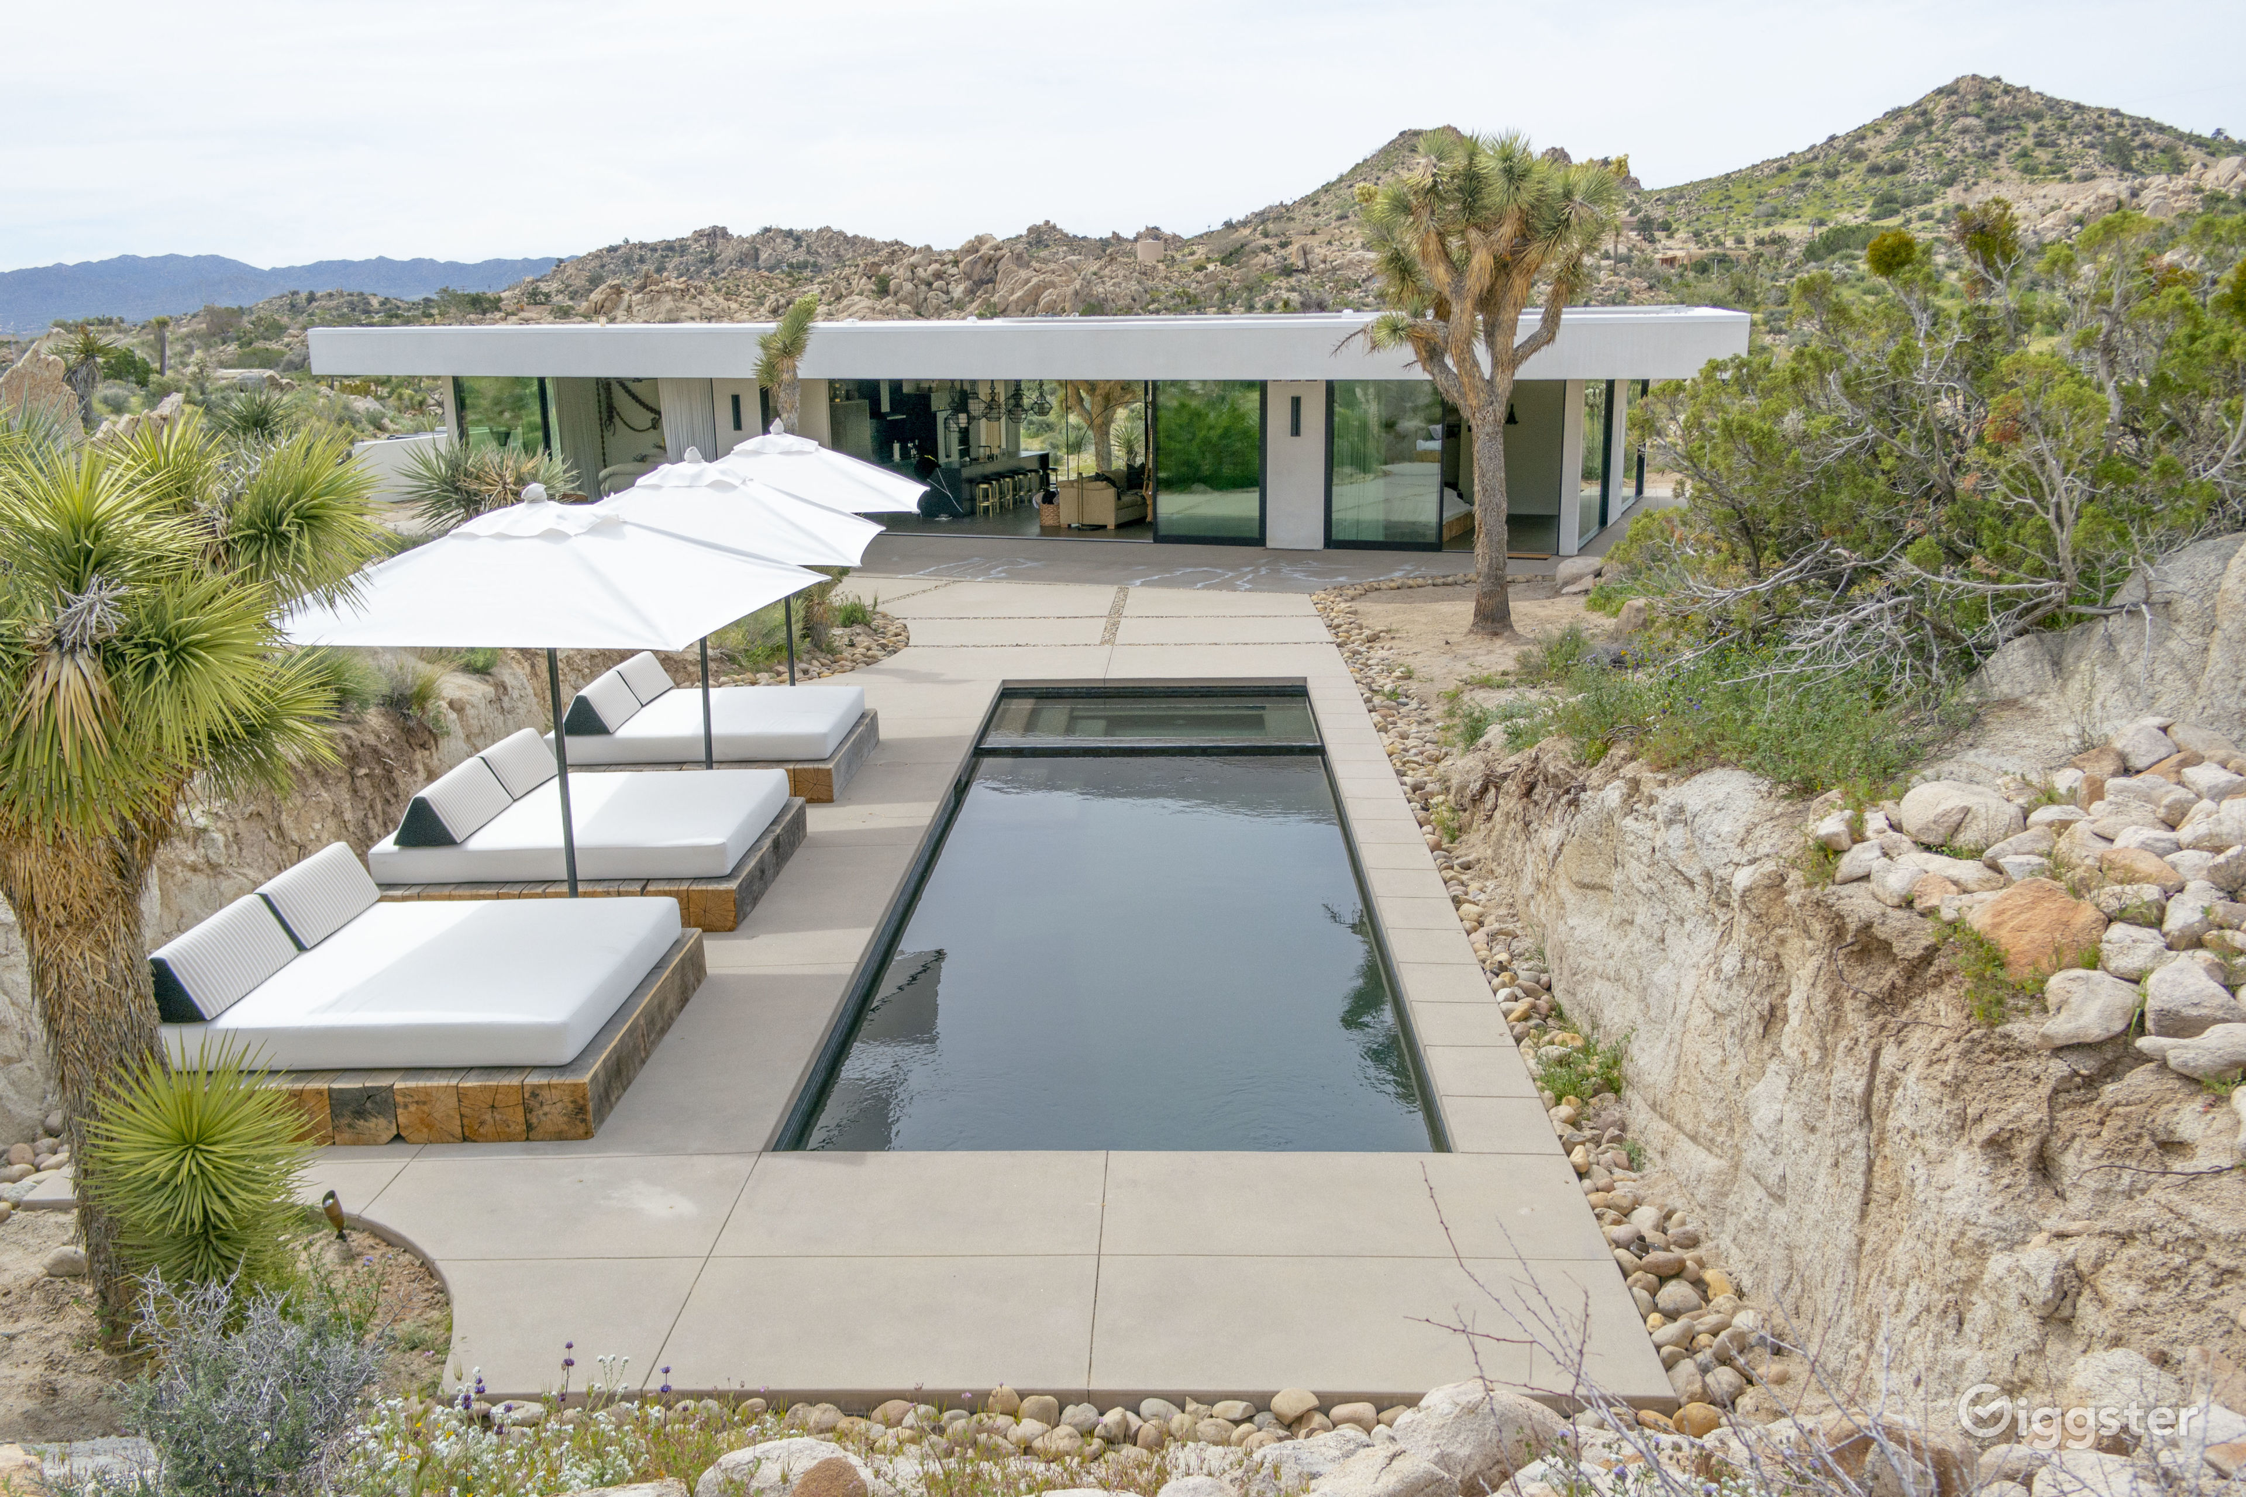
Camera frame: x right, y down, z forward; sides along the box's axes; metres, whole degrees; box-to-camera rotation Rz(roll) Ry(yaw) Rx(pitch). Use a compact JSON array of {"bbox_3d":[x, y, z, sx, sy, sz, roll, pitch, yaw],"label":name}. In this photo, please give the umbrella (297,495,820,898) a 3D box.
[{"bbox_3d":[-3.319,-0.117,11.024,2.599,2.831,2.599,1,14,8],"label":"umbrella"}]

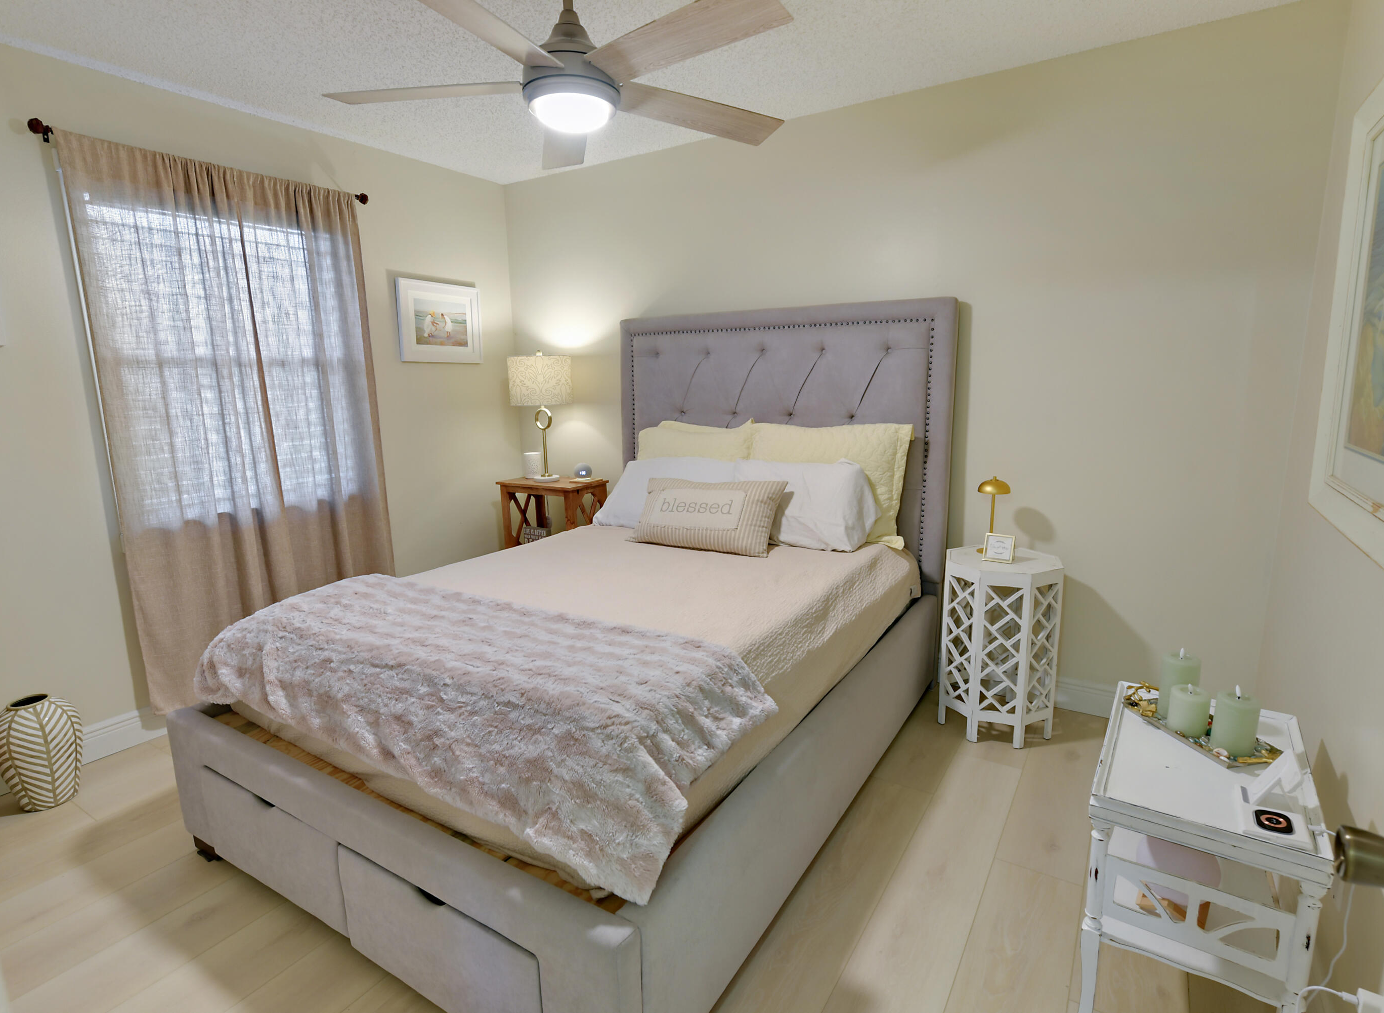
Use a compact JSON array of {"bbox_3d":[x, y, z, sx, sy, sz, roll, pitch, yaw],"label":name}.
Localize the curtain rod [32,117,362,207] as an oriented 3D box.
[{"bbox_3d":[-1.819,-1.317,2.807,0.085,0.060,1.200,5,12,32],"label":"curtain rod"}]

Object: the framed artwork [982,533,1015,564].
[{"bbox_3d":[1.138,0.157,2.650,0.102,0.101,0.020,7,0,39],"label":"framed artwork"}]

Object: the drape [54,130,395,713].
[{"bbox_3d":[-1.784,-0.312,2.994,0.080,2.075,1.087,5,12,32],"label":"drape"}]

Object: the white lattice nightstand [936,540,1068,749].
[{"bbox_3d":[1.175,0.517,2.747,0.394,0.653,0.394,3,11,21],"label":"white lattice nightstand"}]

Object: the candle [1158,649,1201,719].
[{"bbox_3d":[1.158,0.417,1.705,0.077,0.158,0.077,5,12,32],"label":"candle"}]

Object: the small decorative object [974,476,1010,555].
[{"bbox_3d":[1.162,0.031,2.769,0.117,0.296,0.117,5,12,32],"label":"small decorative object"}]

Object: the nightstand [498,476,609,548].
[{"bbox_3d":[-0.751,0.257,3.997,0.550,0.793,0.320,5,12,32],"label":"nightstand"}]

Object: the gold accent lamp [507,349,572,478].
[{"bbox_3d":[-0.810,-0.489,3.913,0.335,0.705,0.335,-1,10,0],"label":"gold accent lamp"}]

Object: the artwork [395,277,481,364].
[{"bbox_3d":[-1.309,-0.955,3.744,0.028,0.401,0.520,5,12,32],"label":"artwork"}]

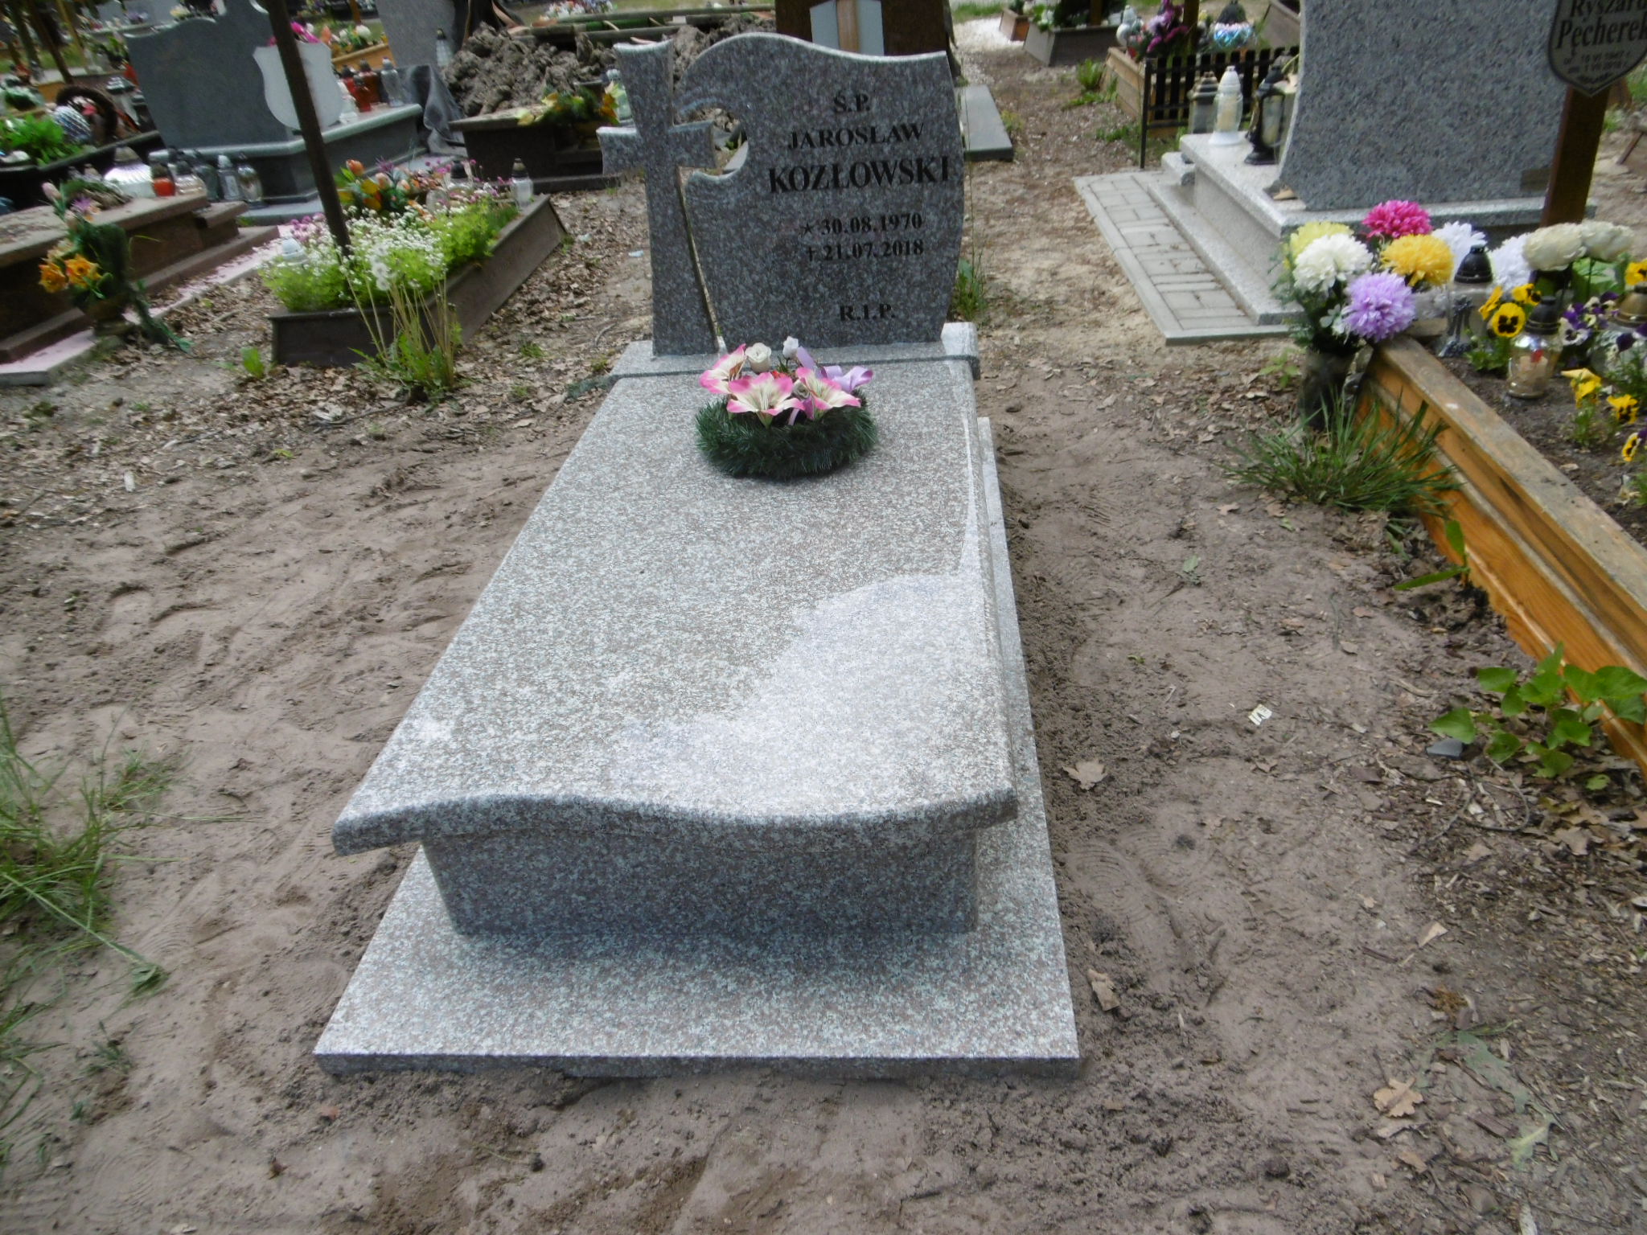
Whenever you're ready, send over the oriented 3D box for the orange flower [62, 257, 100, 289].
[{"bbox_3d":[-2.681,-1.247,4.123,0.125,0.115,0.085,-23,36,-26],"label":"orange flower"}]

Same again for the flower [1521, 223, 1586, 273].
[{"bbox_3d":[1.667,-0.846,2.610,0.148,0.105,0.130,14,37,29],"label":"flower"}]

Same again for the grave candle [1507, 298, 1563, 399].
[{"bbox_3d":[1.568,-0.593,2.494,0.108,0.222,0.108,14,37,29],"label":"grave candle"}]

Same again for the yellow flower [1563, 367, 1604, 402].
[{"bbox_3d":[1.561,-0.480,2.346,0.080,0.065,0.055,16,38,30],"label":"yellow flower"}]

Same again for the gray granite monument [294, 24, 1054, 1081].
[{"bbox_3d":[-0.151,-0.383,2.070,1.000,1.050,2.035,-2,32,6],"label":"gray granite monument"}]

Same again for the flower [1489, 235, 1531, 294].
[{"bbox_3d":[1.643,-0.833,2.703,0.145,0.140,0.120,13,37,28],"label":"flower"}]

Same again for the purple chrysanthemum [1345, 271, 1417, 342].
[{"bbox_3d":[1.274,-0.710,2.610,0.162,0.150,0.140,10,35,24],"label":"purple chrysanthemum"}]

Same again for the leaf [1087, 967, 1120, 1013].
[{"bbox_3d":[0.356,0.474,1.453,0.036,0.015,0.070,-12,32,-9],"label":"leaf"}]

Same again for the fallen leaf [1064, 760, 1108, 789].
[{"bbox_3d":[0.450,0.258,1.925,0.065,0.018,0.065,-15,33,-14],"label":"fallen leaf"}]

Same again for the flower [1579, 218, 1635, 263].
[{"bbox_3d":[1.702,-0.820,2.487,0.130,0.092,0.125,15,38,30],"label":"flower"}]

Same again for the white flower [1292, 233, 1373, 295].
[{"bbox_3d":[1.172,-0.818,2.634,0.180,0.125,0.155,8,35,22],"label":"white flower"}]

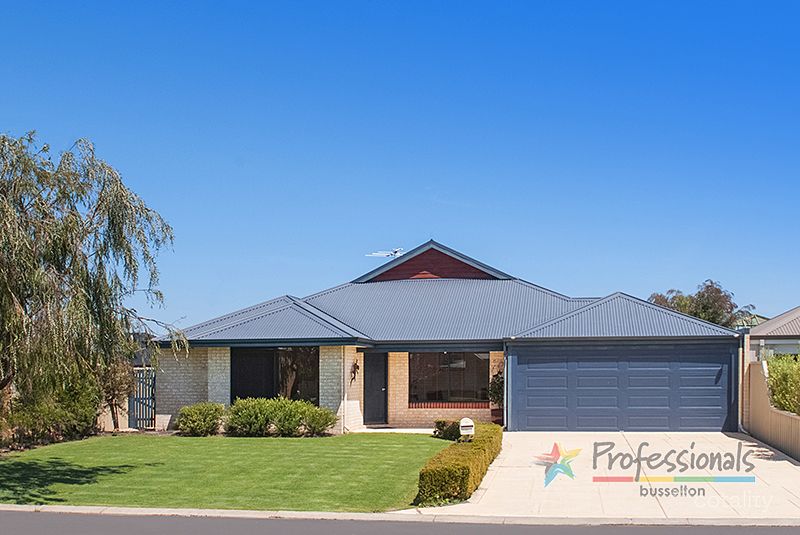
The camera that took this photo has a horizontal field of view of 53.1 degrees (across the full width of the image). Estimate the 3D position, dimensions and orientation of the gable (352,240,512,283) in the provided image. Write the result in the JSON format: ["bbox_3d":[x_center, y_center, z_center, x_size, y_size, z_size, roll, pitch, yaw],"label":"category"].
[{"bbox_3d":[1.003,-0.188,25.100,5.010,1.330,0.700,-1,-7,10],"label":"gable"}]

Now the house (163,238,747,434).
[{"bbox_3d":[1.799,2.131,26.650,15.500,5.600,14.000,-1,-7,10],"label":"house"}]

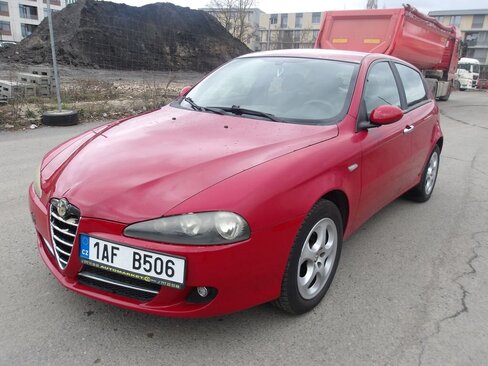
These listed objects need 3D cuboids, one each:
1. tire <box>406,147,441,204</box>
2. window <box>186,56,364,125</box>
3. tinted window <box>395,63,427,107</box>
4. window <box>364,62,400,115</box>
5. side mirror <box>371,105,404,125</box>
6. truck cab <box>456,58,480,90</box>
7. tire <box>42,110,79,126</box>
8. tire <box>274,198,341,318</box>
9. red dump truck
[{"bbox_3d":[1.886,-0.131,4.023,0.205,0.632,0.632,15,21,35],"label":"tire"},{"bbox_3d":[0.140,-0.684,2.738,1.400,0.125,0.840,15,53,35],"label":"window"},{"bbox_3d":[1.476,-0.856,3.310,0.050,0.385,0.740,-17,2,37],"label":"tinted window"},{"bbox_3d":[0.921,-0.658,2.616,0.050,0.410,0.810,-17,0,40],"label":"window"},{"bbox_3d":[0.850,-0.406,2.260,0.205,0.135,0.130,15,21,35],"label":"side mirror"},{"bbox_3d":[25.084,-12.318,42.982,2.400,3.350,2.200,-11,21,-38],"label":"truck cab"},{"bbox_3d":[-3.720,-1.306,7.724,0.650,0.220,0.650,15,21,35],"label":"tire"},{"bbox_3d":[0.321,0.379,2.081,0.205,0.632,0.632,15,21,35],"label":"tire"},{"bbox_3d":[6.384,-4.938,15.590,2.520,3.420,9.500,16,21,37],"label":"red dump truck"}]

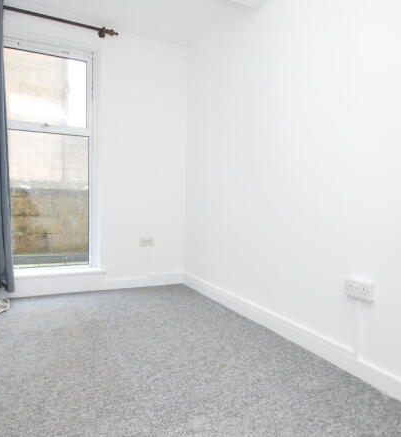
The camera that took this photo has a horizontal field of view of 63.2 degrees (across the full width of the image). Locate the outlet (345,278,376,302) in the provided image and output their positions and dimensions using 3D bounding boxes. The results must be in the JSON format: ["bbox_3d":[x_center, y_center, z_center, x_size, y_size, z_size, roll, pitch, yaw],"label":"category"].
[{"bbox_3d":[0.779,0.349,1.577,0.036,0.088,0.147,-1,3,-28],"label":"outlet"}]

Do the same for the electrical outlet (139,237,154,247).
[{"bbox_3d":[-0.529,0.235,3.214,0.147,0.088,0.036,0,3,-24],"label":"electrical outlet"}]

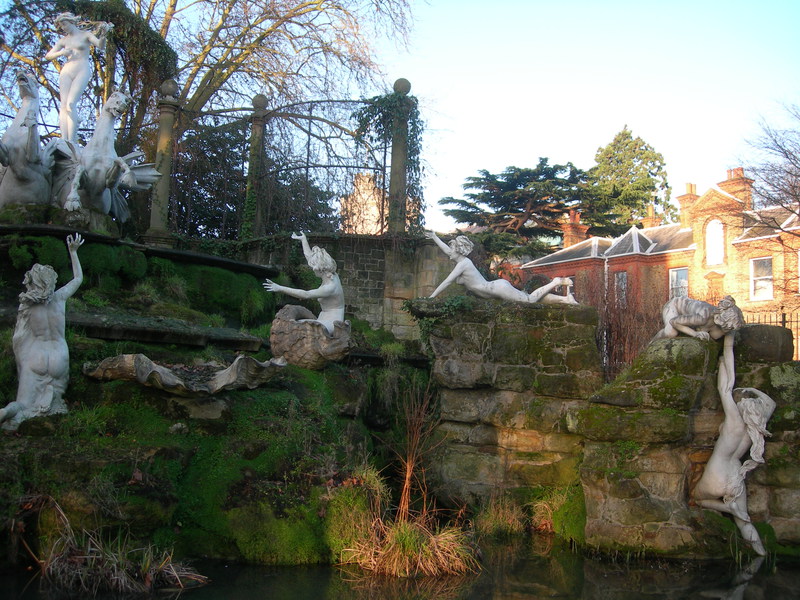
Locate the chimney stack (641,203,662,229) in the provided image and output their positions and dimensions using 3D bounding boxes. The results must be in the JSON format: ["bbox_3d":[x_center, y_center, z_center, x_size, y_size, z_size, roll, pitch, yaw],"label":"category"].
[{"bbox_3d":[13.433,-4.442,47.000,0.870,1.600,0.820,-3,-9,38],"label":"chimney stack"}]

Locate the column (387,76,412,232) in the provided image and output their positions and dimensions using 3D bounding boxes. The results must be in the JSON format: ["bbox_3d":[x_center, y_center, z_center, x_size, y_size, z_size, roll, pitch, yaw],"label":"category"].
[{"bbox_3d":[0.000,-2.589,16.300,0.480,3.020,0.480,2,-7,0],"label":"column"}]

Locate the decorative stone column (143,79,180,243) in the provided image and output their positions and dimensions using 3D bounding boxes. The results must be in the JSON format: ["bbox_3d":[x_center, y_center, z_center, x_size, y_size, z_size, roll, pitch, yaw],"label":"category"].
[{"bbox_3d":[-4.515,-2.630,16.800,0.580,3.200,0.580,2,-7,0],"label":"decorative stone column"}]

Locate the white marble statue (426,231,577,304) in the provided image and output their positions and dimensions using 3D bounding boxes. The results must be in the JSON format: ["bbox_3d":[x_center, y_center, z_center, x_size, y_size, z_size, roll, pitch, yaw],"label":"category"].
[{"bbox_3d":[1.422,-0.441,12.300,2.070,0.980,0.680,2,-7,3],"label":"white marble statue"}]

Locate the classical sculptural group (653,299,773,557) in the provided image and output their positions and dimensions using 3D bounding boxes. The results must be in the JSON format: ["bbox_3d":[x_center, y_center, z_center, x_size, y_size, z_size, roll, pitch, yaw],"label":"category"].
[{"bbox_3d":[3.443,1.367,9.800,1.200,2.750,1.000,1,-7,9],"label":"classical sculptural group"}]

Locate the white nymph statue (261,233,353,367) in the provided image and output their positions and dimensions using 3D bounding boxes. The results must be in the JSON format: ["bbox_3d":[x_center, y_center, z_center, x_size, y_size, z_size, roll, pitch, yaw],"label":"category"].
[{"bbox_3d":[-1.317,0.007,12.500,1.080,1.860,0.900,0,-8,17],"label":"white nymph statue"}]

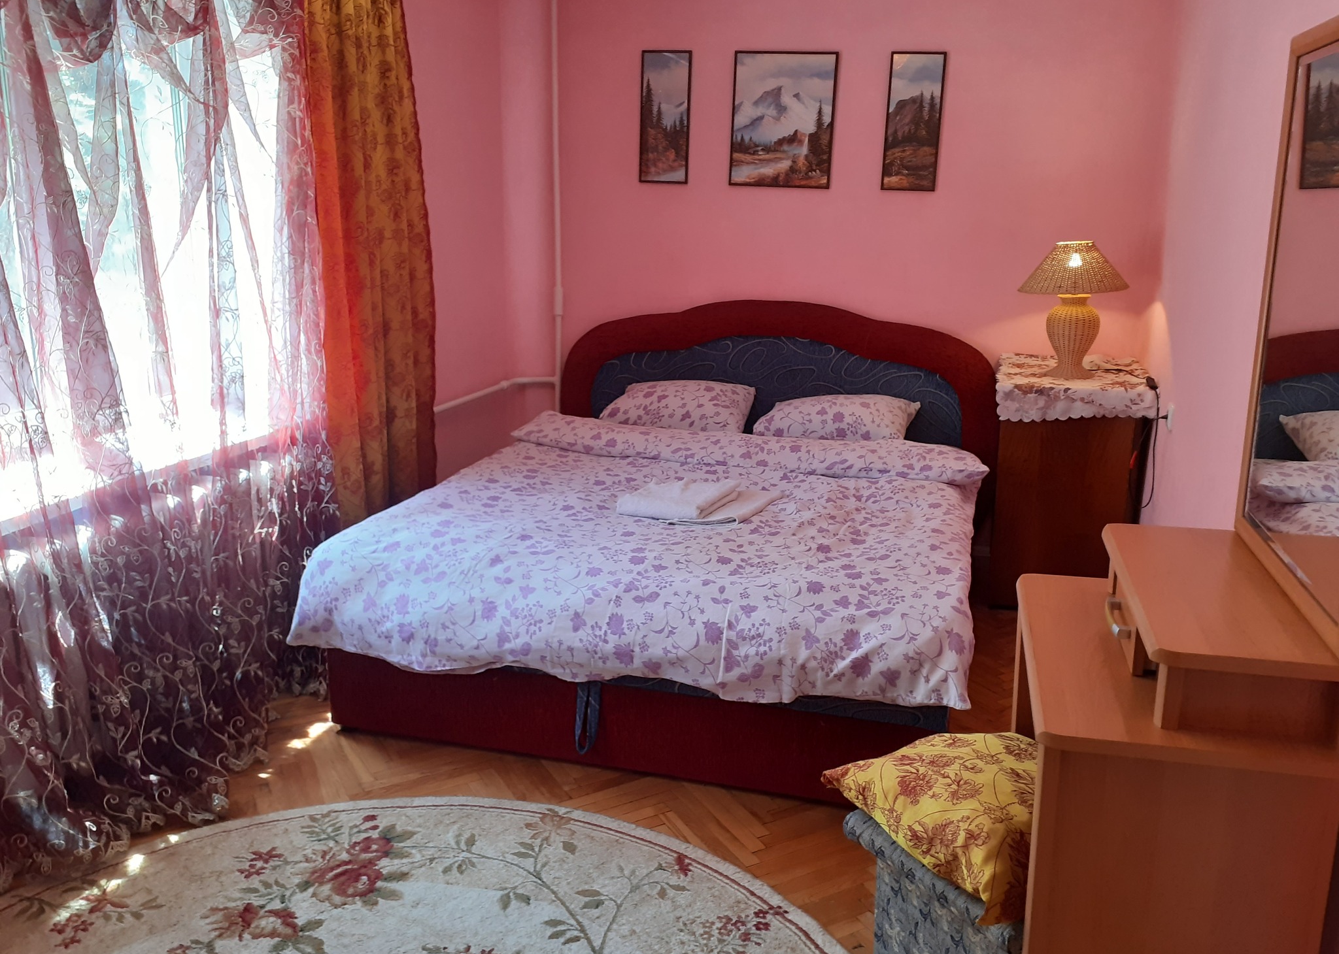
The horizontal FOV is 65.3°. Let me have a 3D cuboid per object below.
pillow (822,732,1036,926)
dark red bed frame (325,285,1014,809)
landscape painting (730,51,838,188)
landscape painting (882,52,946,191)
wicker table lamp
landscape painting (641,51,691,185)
[{"bbox_3d":[0.540,0.539,1.772,0.390,0.130,0.390,-8,22,-31],"label":"pillow"},{"bbox_3d":[0.132,0.030,3.565,1.840,1.040,2.097,5,15,15],"label":"dark red bed frame"},{"bbox_3d":[0.457,-1.437,4.213,0.412,0.515,0.020,5,15,15],"label":"landscape painting"},{"bbox_3d":[0.955,-1.387,4.086,0.207,0.512,0.020,5,15,15],"label":"landscape painting"},{"bbox_3d":[1.484,-0.615,3.858,0.376,0.476,0.376,5,15,15],"label":"wicker table lamp"},{"bbox_3d":[-0.017,-1.490,4.333,0.209,0.521,0.020,5,15,15],"label":"landscape painting"}]

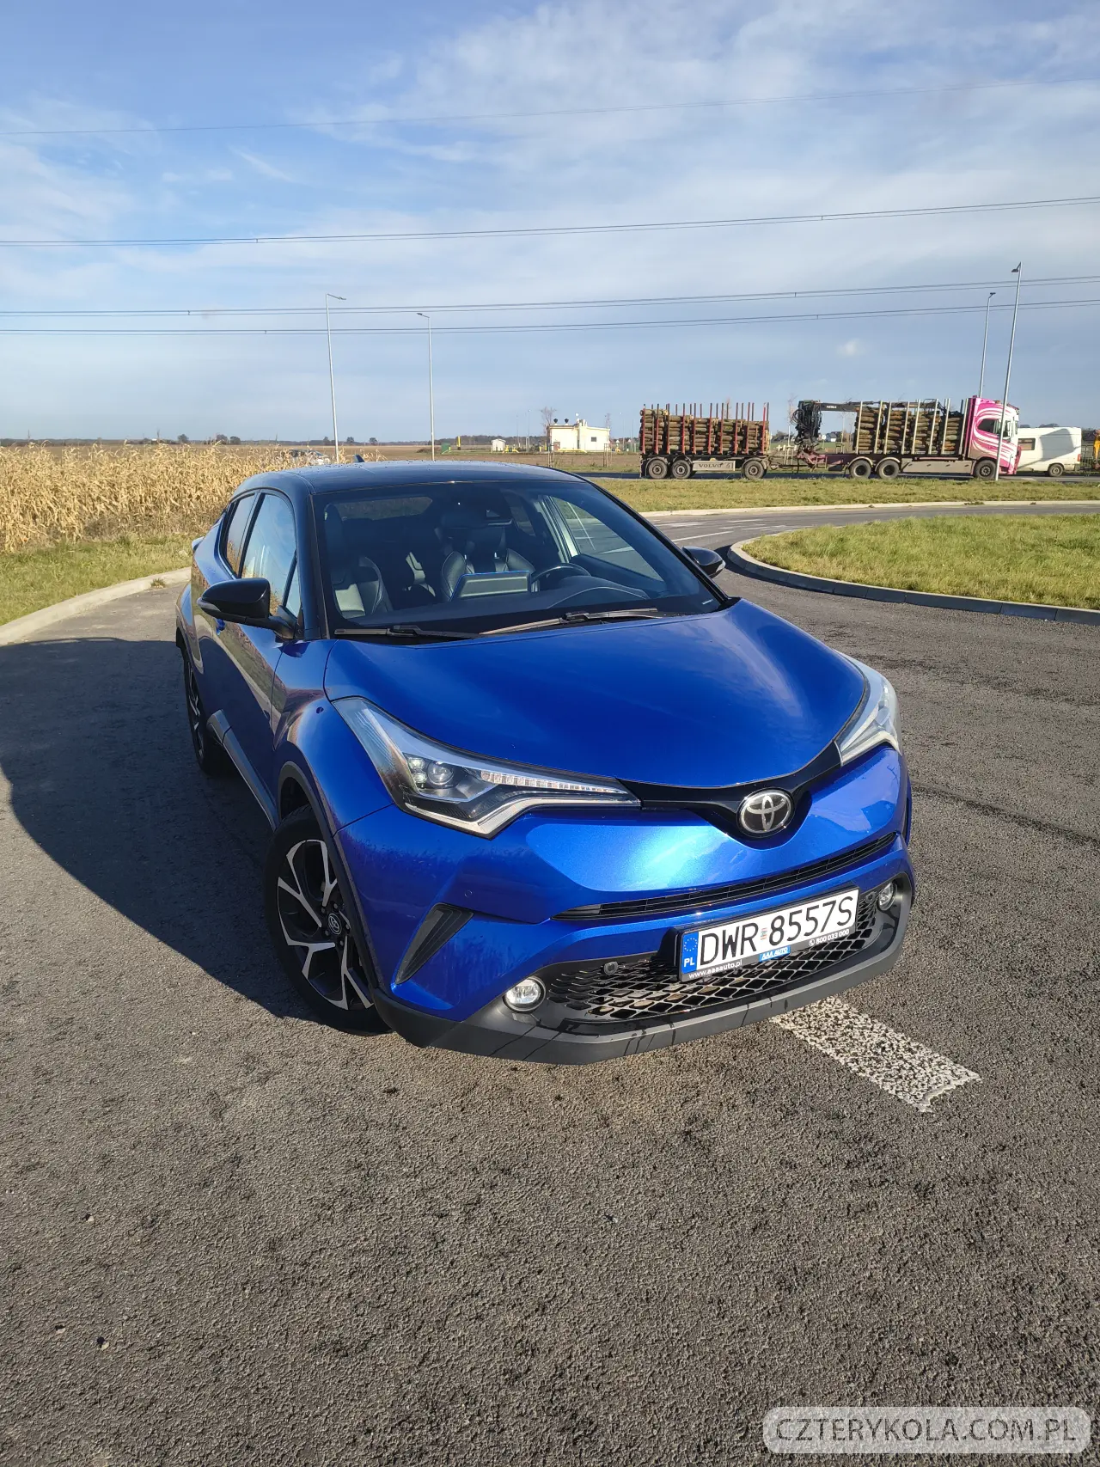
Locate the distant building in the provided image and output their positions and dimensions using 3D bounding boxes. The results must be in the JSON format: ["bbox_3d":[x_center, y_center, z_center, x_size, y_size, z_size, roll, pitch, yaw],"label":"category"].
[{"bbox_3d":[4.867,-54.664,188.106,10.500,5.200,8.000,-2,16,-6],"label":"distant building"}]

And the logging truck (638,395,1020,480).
[{"bbox_3d":[14.157,-15.123,52.275,18.710,3.900,2.600,4,17,14],"label":"logging truck"}]

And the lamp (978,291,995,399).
[{"bbox_3d":[24.045,-19.290,56.645,0.350,9.400,2.000,4,17,15],"label":"lamp"}]

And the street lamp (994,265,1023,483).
[{"bbox_3d":[21.111,-16.533,47.129,0.350,9.400,2.000,4,17,15],"label":"street lamp"}]

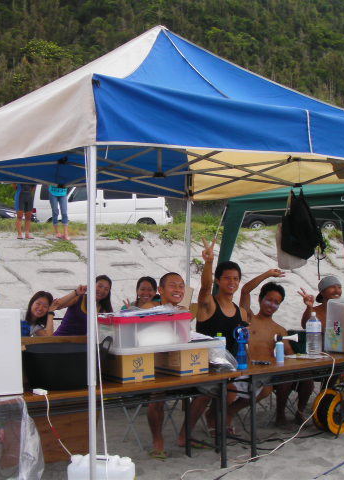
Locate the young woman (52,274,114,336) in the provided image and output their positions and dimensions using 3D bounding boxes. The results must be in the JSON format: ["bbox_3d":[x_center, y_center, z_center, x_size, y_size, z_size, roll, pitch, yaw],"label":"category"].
[{"bbox_3d":[-0.670,0.830,5.200,0.520,1.150,0.680,0,0,-18],"label":"young woman"}]

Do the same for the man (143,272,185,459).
[{"bbox_3d":[-0.070,0.800,4.780,0.470,1.190,0.660,0,0,-20],"label":"man"}]

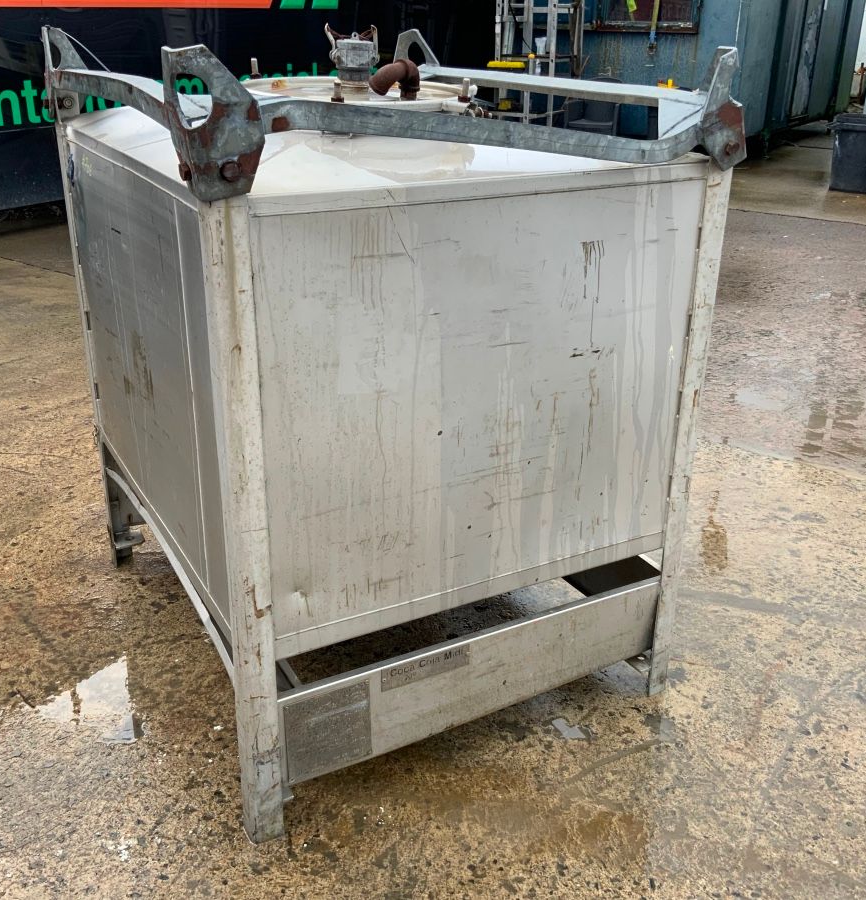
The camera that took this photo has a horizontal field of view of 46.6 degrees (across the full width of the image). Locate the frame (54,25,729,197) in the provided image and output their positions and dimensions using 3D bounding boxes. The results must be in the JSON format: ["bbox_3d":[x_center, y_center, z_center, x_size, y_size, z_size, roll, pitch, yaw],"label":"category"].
[{"bbox_3d":[-0.168,-0.748,2.092,1.035,0.218,1.218,-11,26,-27],"label":"frame"}]

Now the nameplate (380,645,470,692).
[{"bbox_3d":[-0.012,0.425,1.963,0.196,0.050,0.004,-11,26,-27],"label":"nameplate"}]

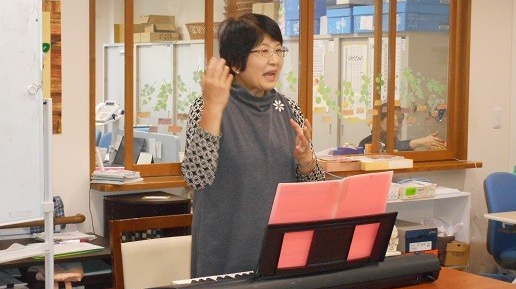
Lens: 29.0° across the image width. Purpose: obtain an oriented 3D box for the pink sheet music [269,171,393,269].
[{"bbox_3d":[0.228,0.258,3.227,0.450,0.310,0.020,-2,23,-34],"label":"pink sheet music"}]

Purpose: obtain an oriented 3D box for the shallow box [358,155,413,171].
[{"bbox_3d":[0.637,0.100,5.347,0.318,0.048,0.220,-2,5,-33],"label":"shallow box"}]

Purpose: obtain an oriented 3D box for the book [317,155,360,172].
[{"bbox_3d":[0.370,0.104,5.098,0.220,0.044,0.230,-2,5,-33],"label":"book"}]

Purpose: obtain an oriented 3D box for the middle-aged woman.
[{"bbox_3d":[-0.015,0.376,3.505,0.470,1.620,0.360,-2,5,-30],"label":"middle-aged woman"}]

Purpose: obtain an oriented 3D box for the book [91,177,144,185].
[{"bbox_3d":[-0.620,0.159,4.431,0.160,0.014,0.210,2,4,21],"label":"book"}]

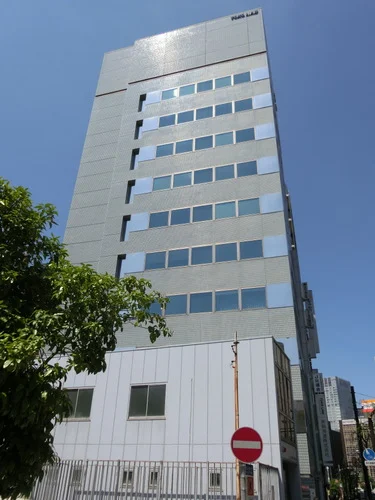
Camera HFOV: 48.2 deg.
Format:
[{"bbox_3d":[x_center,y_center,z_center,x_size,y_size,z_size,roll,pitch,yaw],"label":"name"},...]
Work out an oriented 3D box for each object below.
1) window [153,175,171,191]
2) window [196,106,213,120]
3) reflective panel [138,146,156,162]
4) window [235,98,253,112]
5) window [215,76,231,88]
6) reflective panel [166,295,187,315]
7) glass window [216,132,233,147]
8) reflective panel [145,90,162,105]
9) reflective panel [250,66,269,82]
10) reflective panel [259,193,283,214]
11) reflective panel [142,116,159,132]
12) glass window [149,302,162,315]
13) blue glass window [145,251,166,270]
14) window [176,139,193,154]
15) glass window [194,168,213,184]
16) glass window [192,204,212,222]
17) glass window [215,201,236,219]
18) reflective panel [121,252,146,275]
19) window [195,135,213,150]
[{"bbox_3d":[-1.995,-5.285,32.972,1.517,1.351,0.100,-7,-32,15],"label":"window"},{"bbox_3d":[1.487,-11.918,36.486,1.494,1.368,0.100,-7,-33,14],"label":"window"},{"bbox_3d":[-3.184,-7.613,33.042,1.428,1.357,0.100,-7,-32,15],"label":"reflective panel"},{"bbox_3d":[4.660,-12.065,34.851,1.517,1.351,0.100,-7,-32,15],"label":"window"},{"bbox_3d":[3.169,-14.876,37.070,1.517,1.351,0.100,-7,-32,15],"label":"window"},{"bbox_3d":[-0.673,3.429,26.121,1.430,1.291,0.120,-7,-32,15],"label":"reflective panel"},{"bbox_3d":[2.762,-8.326,31.460,1.415,1.293,0.100,-7,-32,15],"label":"glass window"},{"bbox_3d":[-2.977,-13.297,36.487,1.411,1.489,0.100,-7,-32,15],"label":"reflective panel"},{"bbox_3d":[6.111,-14.723,35.109,1.462,1.528,0.120,-7,-32,15],"label":"reflective panel"},{"bbox_3d":[5.594,-3.064,27.868,1.441,1.406,0.150,-7,-32,15],"label":"reflective panel"},{"bbox_3d":[-3.276,-11.100,36.951,1.505,1.505,0.100,-7,-32,15],"label":"reflective panel"},{"bbox_3d":[-2.341,3.727,27.595,1.517,1.351,0.100,-7,-32,15],"label":"glass window"},{"bbox_3d":[-2.133,0.716,28.124,1.382,1.275,0.150,-7,-32,15],"label":"blue glass window"},{"bbox_3d":[-0.273,-8.482,34.338,1.517,1.351,0.100,-7,-32,15],"label":"window"},{"bbox_3d":[1.244,-5.781,32.728,1.494,1.368,0.100,-7,-33,14],"label":"glass window"},{"bbox_3d":[1.060,-2.535,29.055,1.382,1.275,0.150,-7,-32,15],"label":"glass window"},{"bbox_3d":[2.547,-2.684,28.043,1.415,1.293,0.100,-7,-32,15],"label":"glass window"},{"bbox_3d":[-3.502,0.849,27.916,1.390,1.544,0.100,-7,-32,15],"label":"reflective panel"},{"bbox_3d":[1.365,-8.850,34.607,1.494,1.368,0.100,-7,-33,14],"label":"window"}]

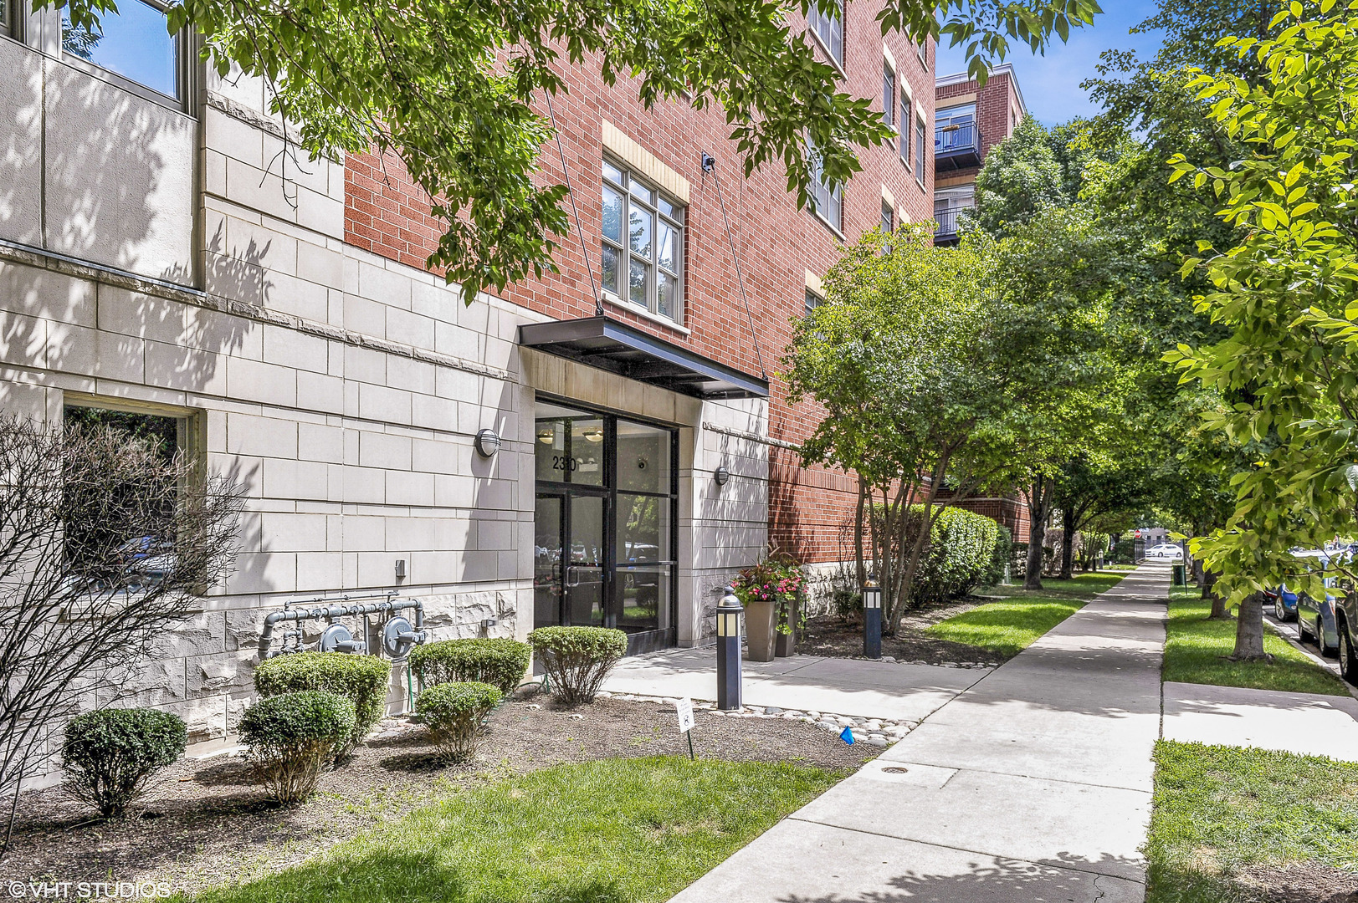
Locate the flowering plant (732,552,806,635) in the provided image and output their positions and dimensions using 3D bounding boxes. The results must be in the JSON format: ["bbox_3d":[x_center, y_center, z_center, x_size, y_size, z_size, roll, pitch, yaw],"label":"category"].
[{"bbox_3d":[1.188,1.868,11.850,0.850,1.050,1.050,-3,-6,28],"label":"flowering plant"}]

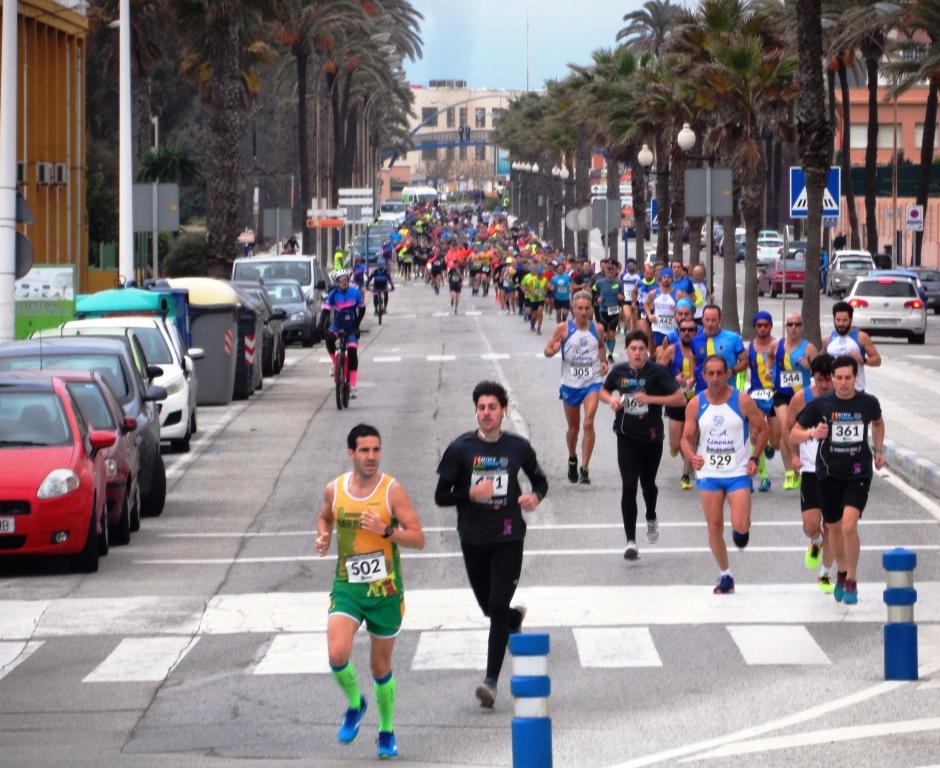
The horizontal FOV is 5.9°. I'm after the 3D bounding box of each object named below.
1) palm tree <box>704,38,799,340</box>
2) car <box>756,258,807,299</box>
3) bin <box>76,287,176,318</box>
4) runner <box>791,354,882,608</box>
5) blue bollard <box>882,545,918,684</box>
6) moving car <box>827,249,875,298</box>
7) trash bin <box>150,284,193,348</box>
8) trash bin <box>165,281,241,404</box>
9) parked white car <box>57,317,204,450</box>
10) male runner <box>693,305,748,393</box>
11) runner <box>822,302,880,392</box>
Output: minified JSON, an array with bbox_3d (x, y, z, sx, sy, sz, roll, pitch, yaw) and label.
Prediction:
[{"bbox_3d":[5.660,-4.011,182.000,2.100,6.300,2.100,0,1,0],"label":"palm tree"},{"bbox_3d":[11.763,-3.893,334.000,1.700,1.410,4.100,0,1,-8],"label":"car"},{"bbox_3d":[-4.440,-0.407,117.000,1.300,1.710,1.600,0,1,0],"label":"bin"},{"bbox_3d":[2.592,0.680,63.800,0.660,1.735,0.700,0,1,0],"label":"runner"},{"bbox_3d":[2.459,1.316,51.700,0.195,0.750,0.195,0,1,0],"label":"blue bollard"},{"bbox_3d":[13.619,-3.871,320.000,1.770,1.640,4.300,0,1,0],"label":"moving car"},{"bbox_3d":[-4.125,-0.434,114.000,1.300,1.700,1.600,0,1,0],"label":"trash bin"},{"bbox_3d":[-3.850,-0.594,126.500,1.280,1.760,1.650,0,1,0],"label":"trash bin"},{"bbox_3d":[-4.056,-0.006,102.700,1.790,1.490,4.150,0,1,-2],"label":"parked white car"},{"bbox_3d":[2.260,0.161,82.000,0.560,1.750,0.680,0,1,6],"label":"male runner"},{"bbox_3d":[3.554,0.113,85.000,0.570,1.750,0.680,0,1,0],"label":"runner"}]

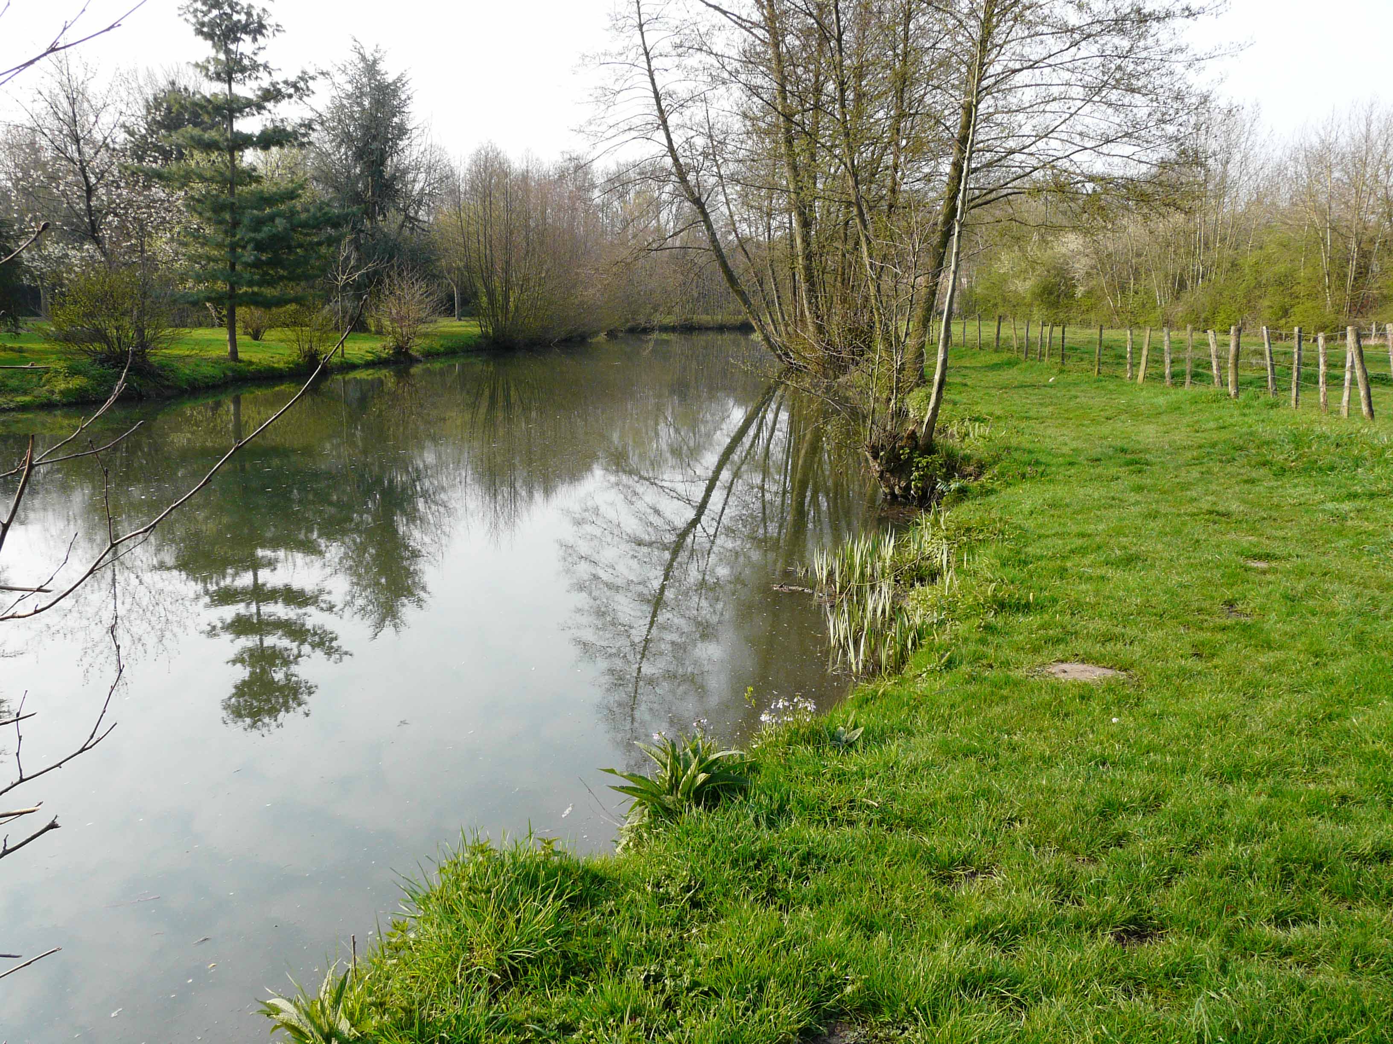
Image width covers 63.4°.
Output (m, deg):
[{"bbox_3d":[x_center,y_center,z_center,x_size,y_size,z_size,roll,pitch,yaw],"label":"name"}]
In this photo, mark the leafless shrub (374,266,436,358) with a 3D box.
[{"bbox_3d":[-10.939,-7.984,42.500,2.700,3.450,2.700,-2,11,-14],"label":"leafless shrub"}]

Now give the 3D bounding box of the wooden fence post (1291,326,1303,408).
[{"bbox_3d":[9.222,-2.355,17.301,0.105,1.255,0.105,2,10,28],"label":"wooden fence post"}]

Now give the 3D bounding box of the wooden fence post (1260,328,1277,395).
[{"bbox_3d":[10.140,-2.834,19.941,0.105,1.250,0.105,-7,6,28],"label":"wooden fence post"}]

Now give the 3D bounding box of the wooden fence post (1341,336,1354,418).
[{"bbox_3d":[9.128,-2.084,15.799,0.105,1.262,0.105,3,11,30],"label":"wooden fence post"}]

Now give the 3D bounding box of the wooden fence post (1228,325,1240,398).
[{"bbox_3d":[9.322,-2.751,19.500,0.155,1.242,0.155,2,10,25],"label":"wooden fence post"}]

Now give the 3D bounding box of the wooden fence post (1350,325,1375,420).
[{"bbox_3d":[9.184,-2.052,15.563,0.135,1.310,0.135,-10,4,31],"label":"wooden fence post"}]

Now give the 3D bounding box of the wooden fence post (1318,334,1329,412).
[{"bbox_3d":[9.469,-2.250,17.024,0.105,1.196,0.105,-2,8,29],"label":"wooden fence post"}]

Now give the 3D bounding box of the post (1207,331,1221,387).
[{"bbox_3d":[10.243,-3.204,22.239,0.115,1.154,0.115,-7,7,25],"label":"post"}]

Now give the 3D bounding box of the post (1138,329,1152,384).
[{"bbox_3d":[9.506,-3.517,23.877,0.115,1.184,0.115,8,13,20],"label":"post"}]

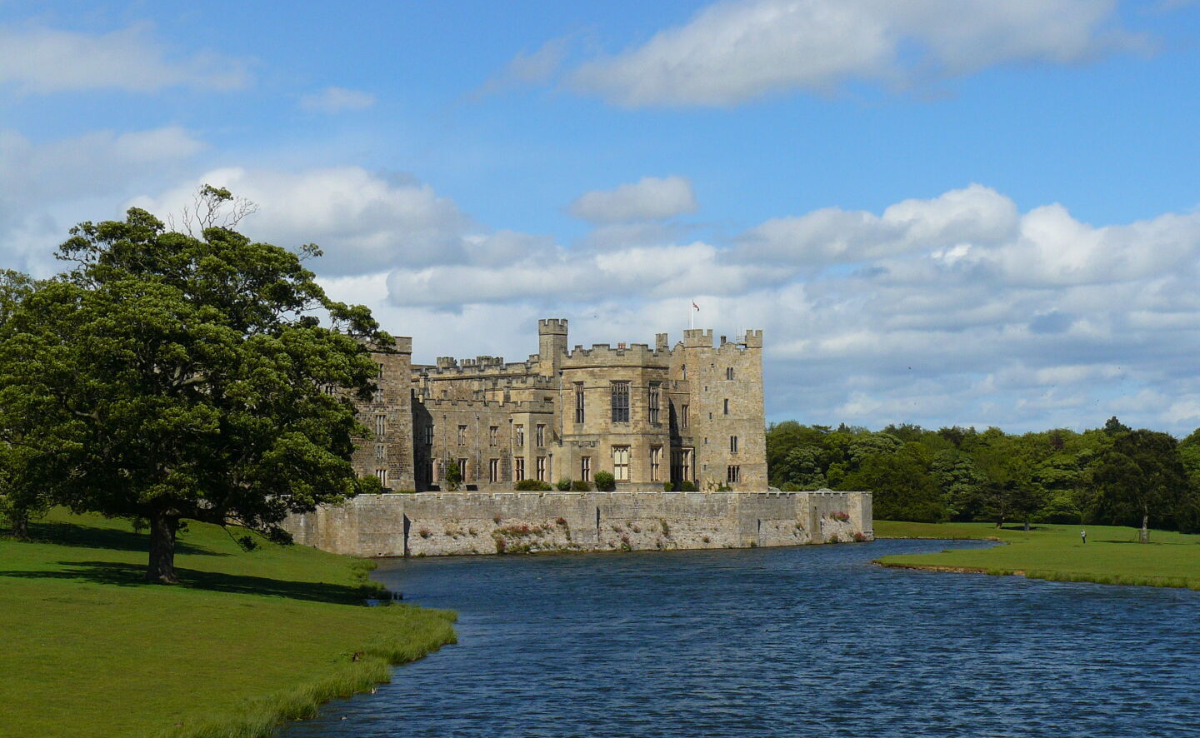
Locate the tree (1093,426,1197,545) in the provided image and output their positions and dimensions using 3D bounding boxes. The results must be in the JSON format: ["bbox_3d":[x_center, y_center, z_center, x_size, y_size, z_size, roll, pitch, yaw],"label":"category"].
[{"bbox_3d":[66.900,14.430,286.000,12.800,13.900,12.500,-1,-3,13],"label":"tree"}]

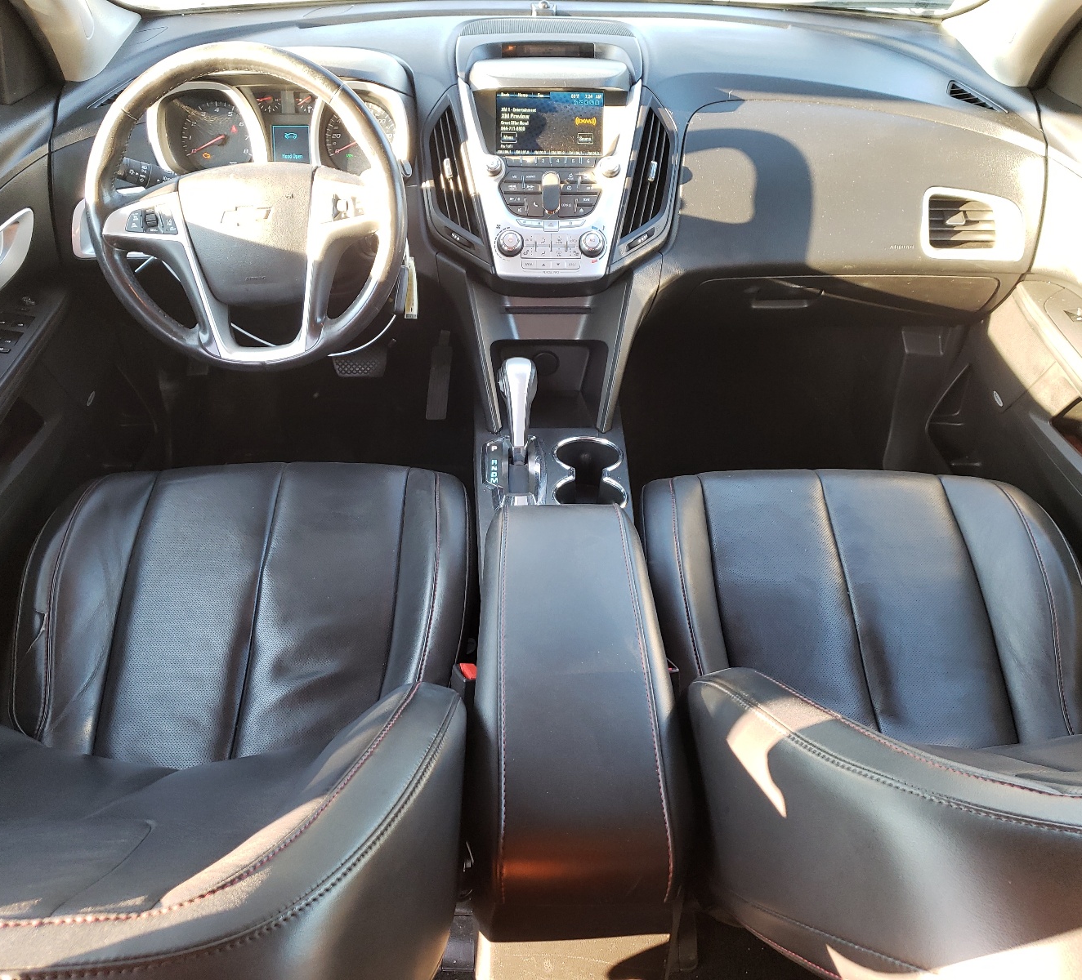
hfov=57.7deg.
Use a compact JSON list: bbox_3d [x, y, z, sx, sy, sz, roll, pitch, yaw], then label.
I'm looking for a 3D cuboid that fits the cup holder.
[{"bbox_3d":[0.060,0.009,1.241,0.093,0.070,0.186,0,35,-1],"label":"cup holder"}]

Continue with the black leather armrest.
[{"bbox_3d":[0.027,0.184,0.915,0.172,0.100,0.459,-1,35,-1],"label":"black leather armrest"}]

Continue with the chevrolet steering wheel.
[{"bbox_3d":[-0.347,-0.337,1.184,0.385,0.385,0.100,0,6,0],"label":"chevrolet steering wheel"}]

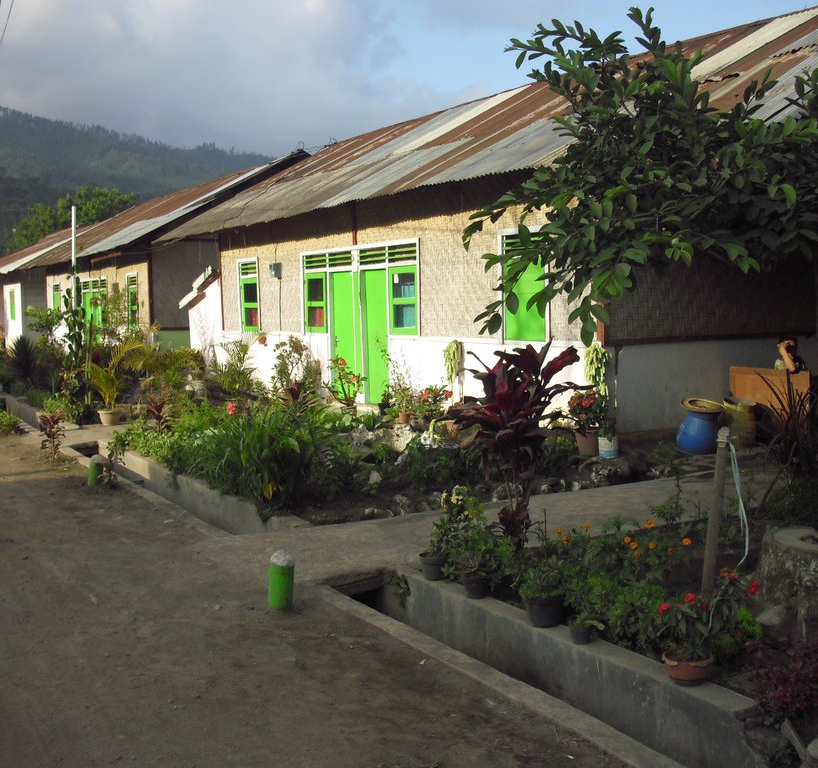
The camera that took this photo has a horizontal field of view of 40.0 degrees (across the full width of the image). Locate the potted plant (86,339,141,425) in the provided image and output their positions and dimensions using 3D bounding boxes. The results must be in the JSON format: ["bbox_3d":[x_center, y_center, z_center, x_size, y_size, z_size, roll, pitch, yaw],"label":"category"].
[{"bbox_3d":[-4.278,-0.036,16.247,0.820,1.230,0.780,-2,4,0],"label":"potted plant"}]

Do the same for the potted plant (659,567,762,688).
[{"bbox_3d":[1.286,1.022,4.827,0.420,0.453,0.340,0,4,15],"label":"potted plant"}]

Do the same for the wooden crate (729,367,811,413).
[{"bbox_3d":[3.991,0.104,12.144,0.300,0.550,1.138,-4,5,-29],"label":"wooden crate"}]

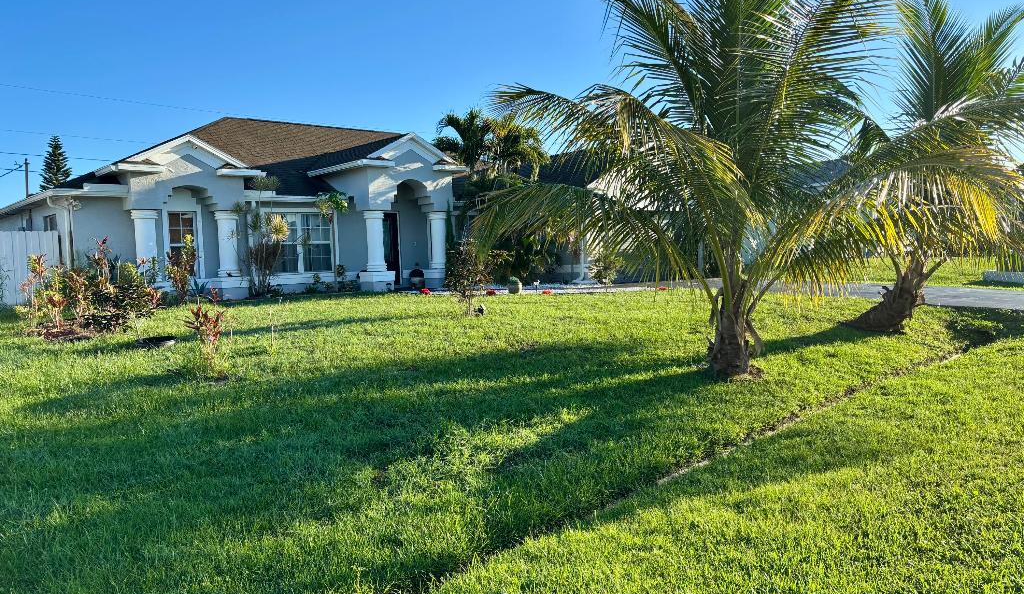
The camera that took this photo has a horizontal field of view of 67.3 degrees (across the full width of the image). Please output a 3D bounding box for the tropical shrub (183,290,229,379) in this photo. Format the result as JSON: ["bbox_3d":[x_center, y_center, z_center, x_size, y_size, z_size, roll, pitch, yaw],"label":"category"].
[{"bbox_3d":[-3.138,0.385,7.900,0.460,0.930,0.460,-3,3,-22],"label":"tropical shrub"}]

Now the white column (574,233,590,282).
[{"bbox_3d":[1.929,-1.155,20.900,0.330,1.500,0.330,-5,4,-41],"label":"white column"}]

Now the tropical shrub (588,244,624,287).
[{"bbox_3d":[2.298,-0.754,18.700,0.850,1.080,0.850,-2,3,7],"label":"tropical shrub"}]

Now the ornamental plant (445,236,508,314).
[{"bbox_3d":[-0.622,-0.349,13.100,1.080,1.330,1.050,-2,3,-3],"label":"ornamental plant"}]

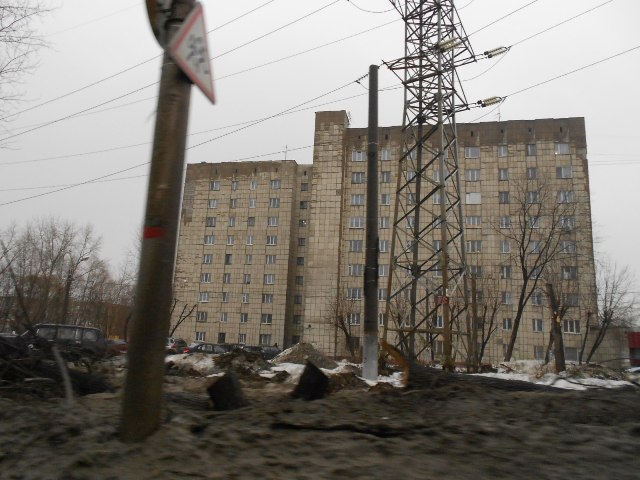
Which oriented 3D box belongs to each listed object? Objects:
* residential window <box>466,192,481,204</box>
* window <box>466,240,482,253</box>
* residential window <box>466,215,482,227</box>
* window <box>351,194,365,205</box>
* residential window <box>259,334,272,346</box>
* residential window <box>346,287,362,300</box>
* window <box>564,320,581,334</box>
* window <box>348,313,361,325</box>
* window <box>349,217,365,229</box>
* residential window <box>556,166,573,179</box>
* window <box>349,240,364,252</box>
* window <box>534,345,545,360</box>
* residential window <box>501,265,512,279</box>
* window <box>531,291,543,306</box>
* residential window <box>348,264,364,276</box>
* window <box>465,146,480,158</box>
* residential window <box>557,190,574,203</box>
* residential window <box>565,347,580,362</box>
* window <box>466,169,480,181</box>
[{"bbox_3d":[17.862,-4.780,55.846,1.680,1.430,0.200,0,-11,13],"label":"residential window"},{"bbox_3d":[17.557,0.757,54.698,1.647,1.378,0.150,0,-11,13],"label":"window"},{"bbox_3d":[17.690,-2.035,55.244,1.647,1.350,0.150,0,-11,13],"label":"residential window"},{"bbox_3d":[4.622,-4.893,58.759,1.593,1.355,0.150,0,-11,13],"label":"window"},{"bbox_3d":[-7.641,14.115,67.746,1.620,1.430,0.200,0,-11,13],"label":"residential window"},{"bbox_3d":[4.062,6.323,56.569,1.649,1.321,0.150,0,-11,13],"label":"residential window"},{"bbox_3d":[26.733,9.176,50.907,1.599,1.363,0.150,0,-11,13],"label":"window"},{"bbox_3d":[3.922,9.153,56.017,1.615,1.325,0.150,0,-11,13],"label":"window"},{"bbox_3d":[4.535,-2.033,58.344,1.680,1.430,0.200,0,-11,13],"label":"window"},{"bbox_3d":[27.559,-7.540,54.184,1.680,1.430,0.200,0,-11,13],"label":"residential window"},{"bbox_3d":[4.344,0.730,57.660,1.578,1.364,0.150,0,-11,13],"label":"window"},{"bbox_3d":[23.299,11.962,51.101,0.996,1.381,0.150,0,-11,13],"label":"window"},{"bbox_3d":[20.769,3.617,53.458,1.080,1.430,0.200,0,-11,13],"label":"residential window"},{"bbox_3d":[23.610,6.422,52.230,1.080,1.430,0.200,0,-11,13],"label":"window"},{"bbox_3d":[4.265,3.557,57.261,1.680,1.430,0.200,0,-11,13],"label":"residential window"},{"bbox_3d":[18.132,-10.369,56.929,1.680,1.430,0.200,0,-11,13],"label":"window"},{"bbox_3d":[27.424,-4.745,53.642,1.680,1.430,0.200,0,-11,13],"label":"residential window"},{"bbox_3d":[26.549,11.959,50.374,1.557,1.371,0.150,0,-11,13],"label":"residential window"},{"bbox_3d":[17.997,-7.574,56.387,1.680,1.430,0.200,0,-11,13],"label":"window"}]

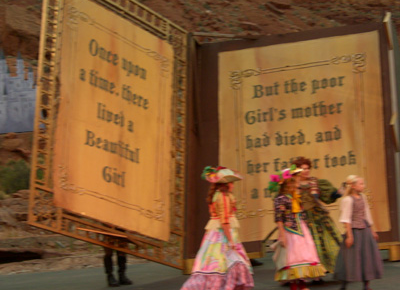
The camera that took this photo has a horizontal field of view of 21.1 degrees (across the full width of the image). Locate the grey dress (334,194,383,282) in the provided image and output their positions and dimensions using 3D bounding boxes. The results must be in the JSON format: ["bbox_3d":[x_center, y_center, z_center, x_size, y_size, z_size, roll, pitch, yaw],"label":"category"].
[{"bbox_3d":[1.987,1.175,13.500,0.500,1.120,0.560,-1,-1,45],"label":"grey dress"}]

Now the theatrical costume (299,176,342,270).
[{"bbox_3d":[1.587,1.122,14.700,0.750,1.350,0.750,-1,-1,42],"label":"theatrical costume"}]

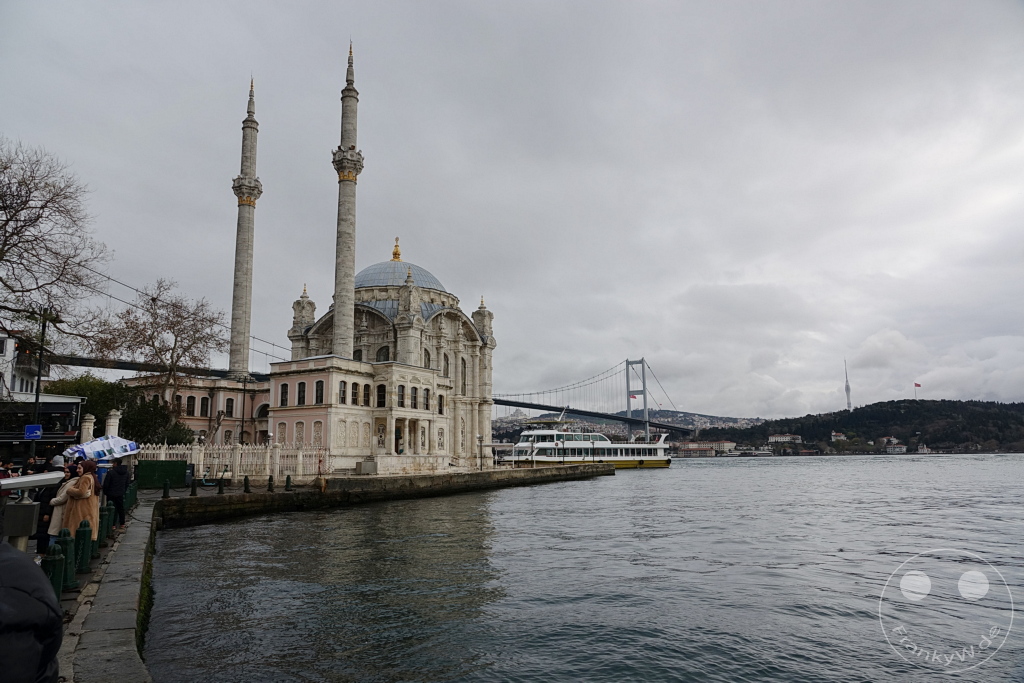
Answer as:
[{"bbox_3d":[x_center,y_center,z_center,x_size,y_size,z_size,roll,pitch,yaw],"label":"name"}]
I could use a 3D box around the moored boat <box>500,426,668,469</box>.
[{"bbox_3d":[15.154,23.086,149.140,39.000,9.700,9.000,3,-11,-24],"label":"moored boat"}]

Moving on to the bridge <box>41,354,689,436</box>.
[{"bbox_3d":[-69.435,39.445,698.533,36.000,165.000,1560.000,-7,-11,31],"label":"bridge"}]

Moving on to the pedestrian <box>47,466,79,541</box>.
[{"bbox_3d":[-7.609,2.917,11.593,0.420,1.620,0.520,6,-12,-36],"label":"pedestrian"}]

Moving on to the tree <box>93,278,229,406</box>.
[{"bbox_3d":[-24.963,2.712,48.093,9.600,15.000,9.000,-1,-10,0],"label":"tree"}]

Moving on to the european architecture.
[{"bbox_3d":[-16.973,-6.838,72.401,28.000,40.500,33.500,-6,-11,27],"label":"european architecture"}]

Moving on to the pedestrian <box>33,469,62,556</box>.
[{"bbox_3d":[-8.208,2.953,12.045,0.420,1.720,0.520,5,-11,-31],"label":"pedestrian"}]

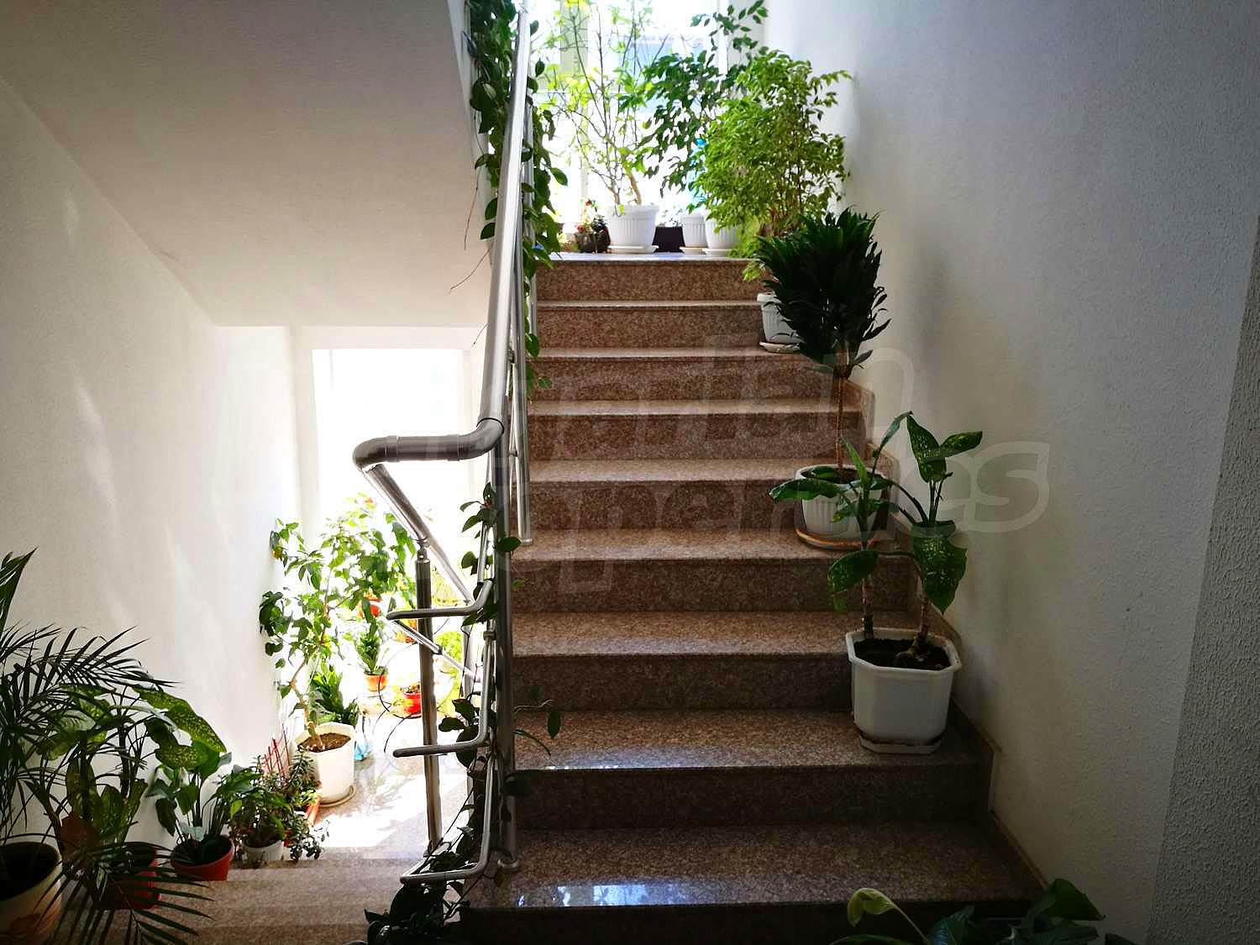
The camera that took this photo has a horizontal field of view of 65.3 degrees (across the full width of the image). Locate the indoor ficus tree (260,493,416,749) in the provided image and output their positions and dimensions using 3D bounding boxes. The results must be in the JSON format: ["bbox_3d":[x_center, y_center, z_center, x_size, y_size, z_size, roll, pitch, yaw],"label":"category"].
[{"bbox_3d":[-1.509,0.807,5.166,0.786,1.321,0.681,0,13,-1],"label":"indoor ficus tree"}]

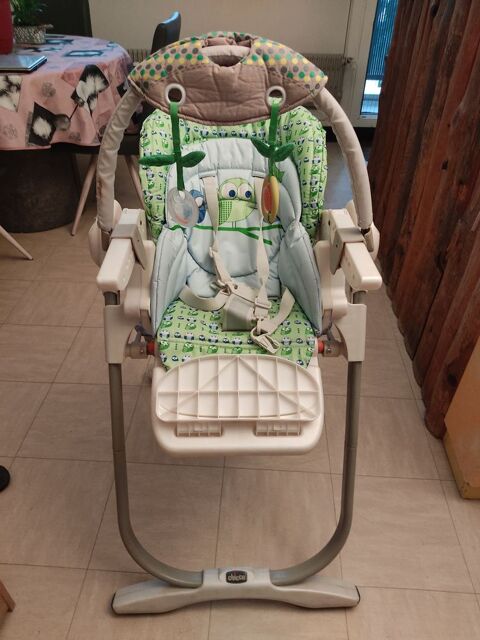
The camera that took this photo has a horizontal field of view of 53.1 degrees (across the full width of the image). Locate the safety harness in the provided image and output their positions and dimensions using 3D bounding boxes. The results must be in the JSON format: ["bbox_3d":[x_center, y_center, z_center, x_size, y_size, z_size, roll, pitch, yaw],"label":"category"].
[{"bbox_3d":[-0.006,-0.132,1.020,0.250,0.250,0.310,0,38,-1],"label":"safety harness"}]

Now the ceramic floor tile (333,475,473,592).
[{"bbox_3d":[0.401,0.537,1.237,0.302,0.010,0.302,2,38,2],"label":"ceramic floor tile"}]

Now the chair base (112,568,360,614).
[{"bbox_3d":[-0.009,0.607,1.085,0.540,0.060,0.068,-1,38,-2],"label":"chair base"}]

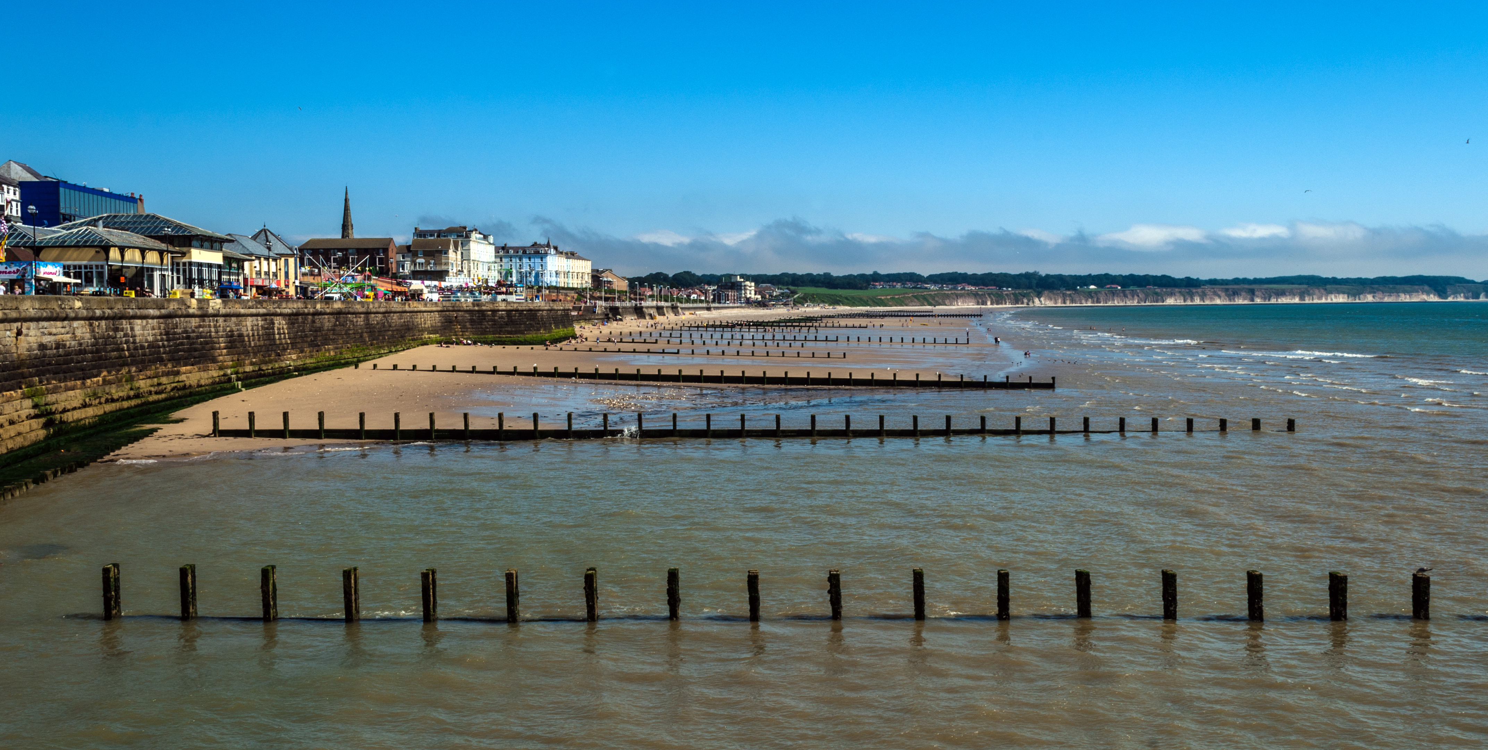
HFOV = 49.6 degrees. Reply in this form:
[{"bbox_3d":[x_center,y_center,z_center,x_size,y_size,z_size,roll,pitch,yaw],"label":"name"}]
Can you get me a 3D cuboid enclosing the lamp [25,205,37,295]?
[{"bbox_3d":[-42.746,-7.074,97.000,0.600,6.400,0.600,0,2,0],"label":"lamp"}]

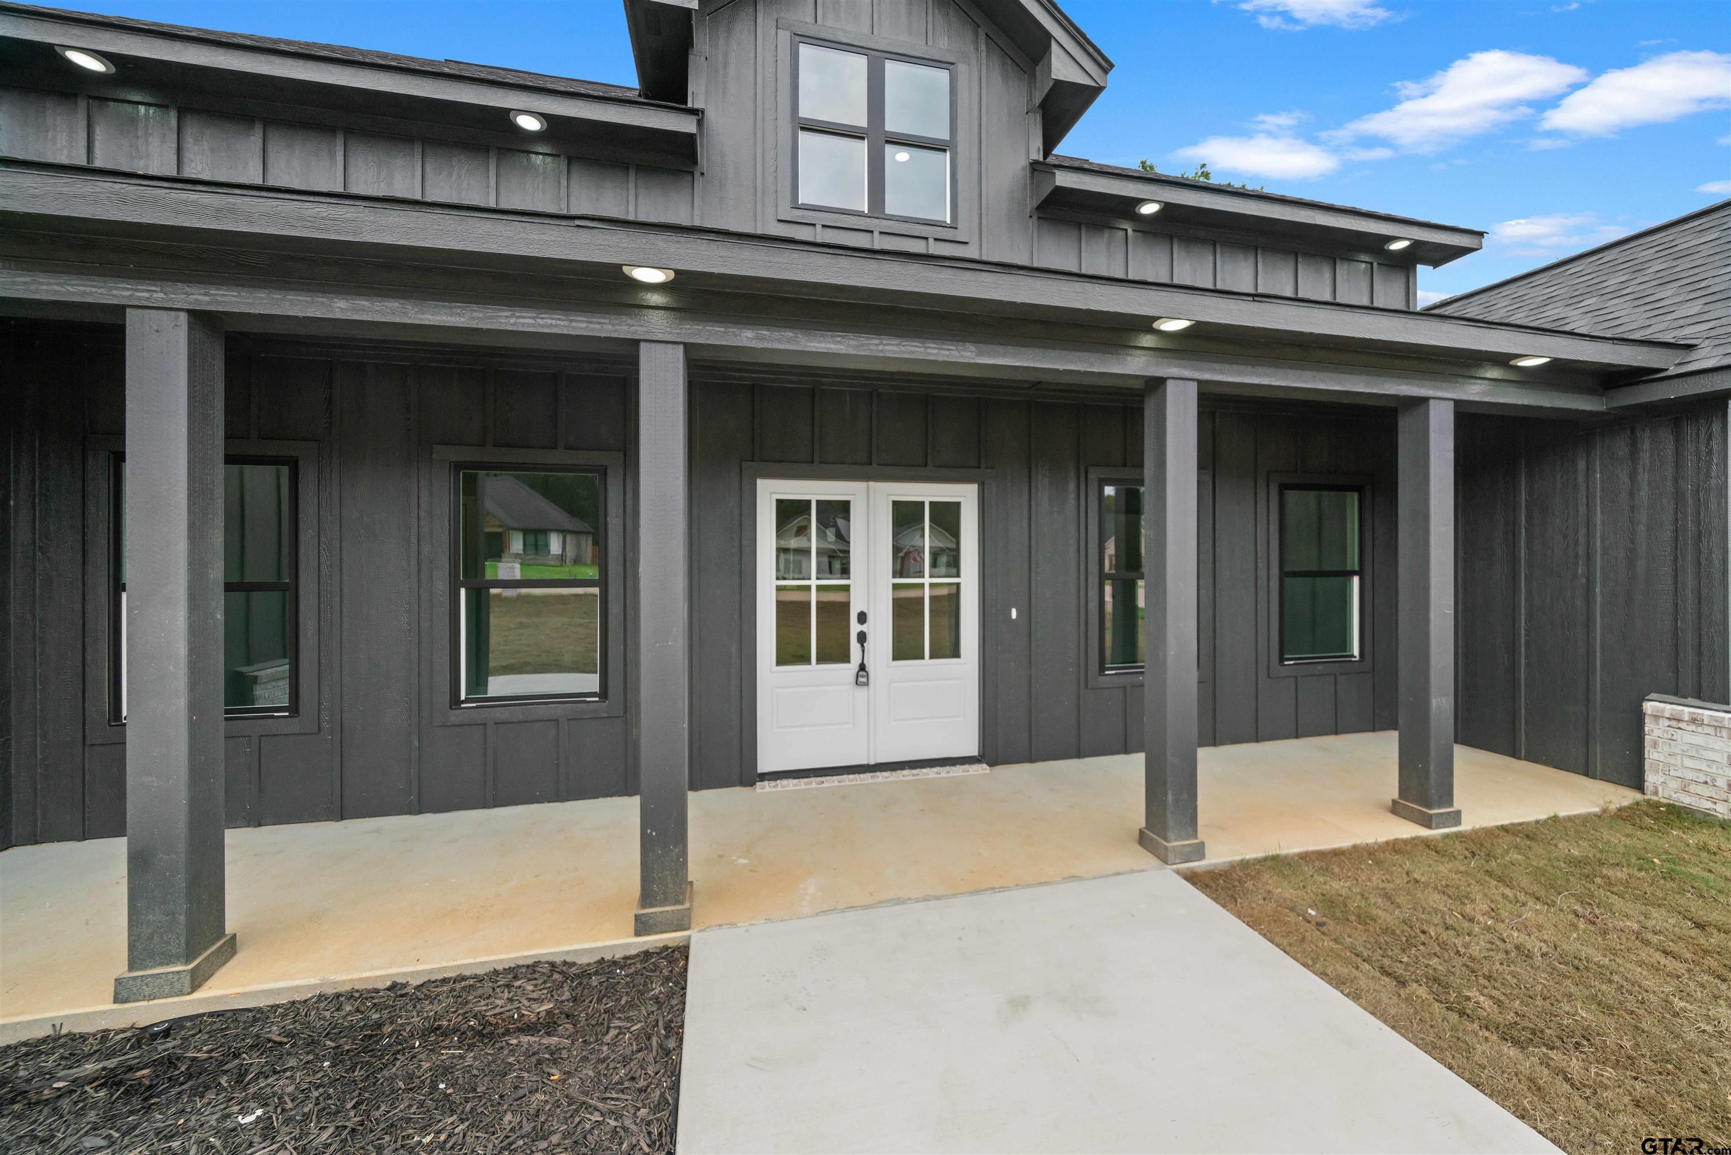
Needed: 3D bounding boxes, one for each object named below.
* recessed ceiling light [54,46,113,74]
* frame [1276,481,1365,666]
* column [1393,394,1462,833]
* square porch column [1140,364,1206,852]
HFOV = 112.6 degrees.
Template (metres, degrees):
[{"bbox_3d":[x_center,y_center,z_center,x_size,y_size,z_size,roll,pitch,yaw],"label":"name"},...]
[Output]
[{"bbox_3d":[-3.988,-2.638,2.954,0.175,0.030,0.175,-1,0,-12],"label":"recessed ceiling light"},{"bbox_3d":[3.933,-0.011,4.975,0.900,1.520,0.090,-1,0,-12],"label":"frame"},{"bbox_3d":[3.370,0.212,3.475,0.217,2.497,0.215,-1,0,-12],"label":"column"},{"bbox_3d":[1.637,0.228,3.097,0.217,2.497,0.215,-1,0,-12],"label":"square porch column"}]

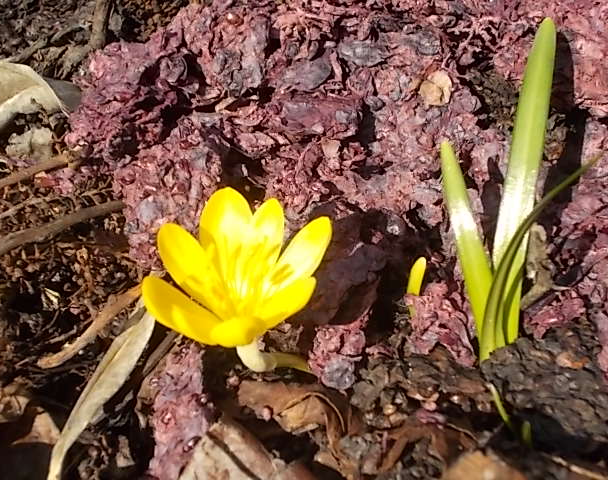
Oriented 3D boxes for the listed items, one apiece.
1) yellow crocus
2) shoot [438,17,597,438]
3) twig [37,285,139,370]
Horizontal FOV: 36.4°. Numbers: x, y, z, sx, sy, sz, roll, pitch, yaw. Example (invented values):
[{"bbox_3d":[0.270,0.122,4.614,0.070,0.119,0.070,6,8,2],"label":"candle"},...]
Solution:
[{"bbox_3d":[-0.018,0.018,0.258,0.052,0.043,0.046,0,48,0],"label":"yellow crocus"},{"bbox_3d":[0.054,0.002,0.237,0.039,0.112,0.042,0,48,0],"label":"shoot"},{"bbox_3d":[-0.062,0.024,0.281,0.006,0.005,0.044,33,56,26],"label":"twig"}]

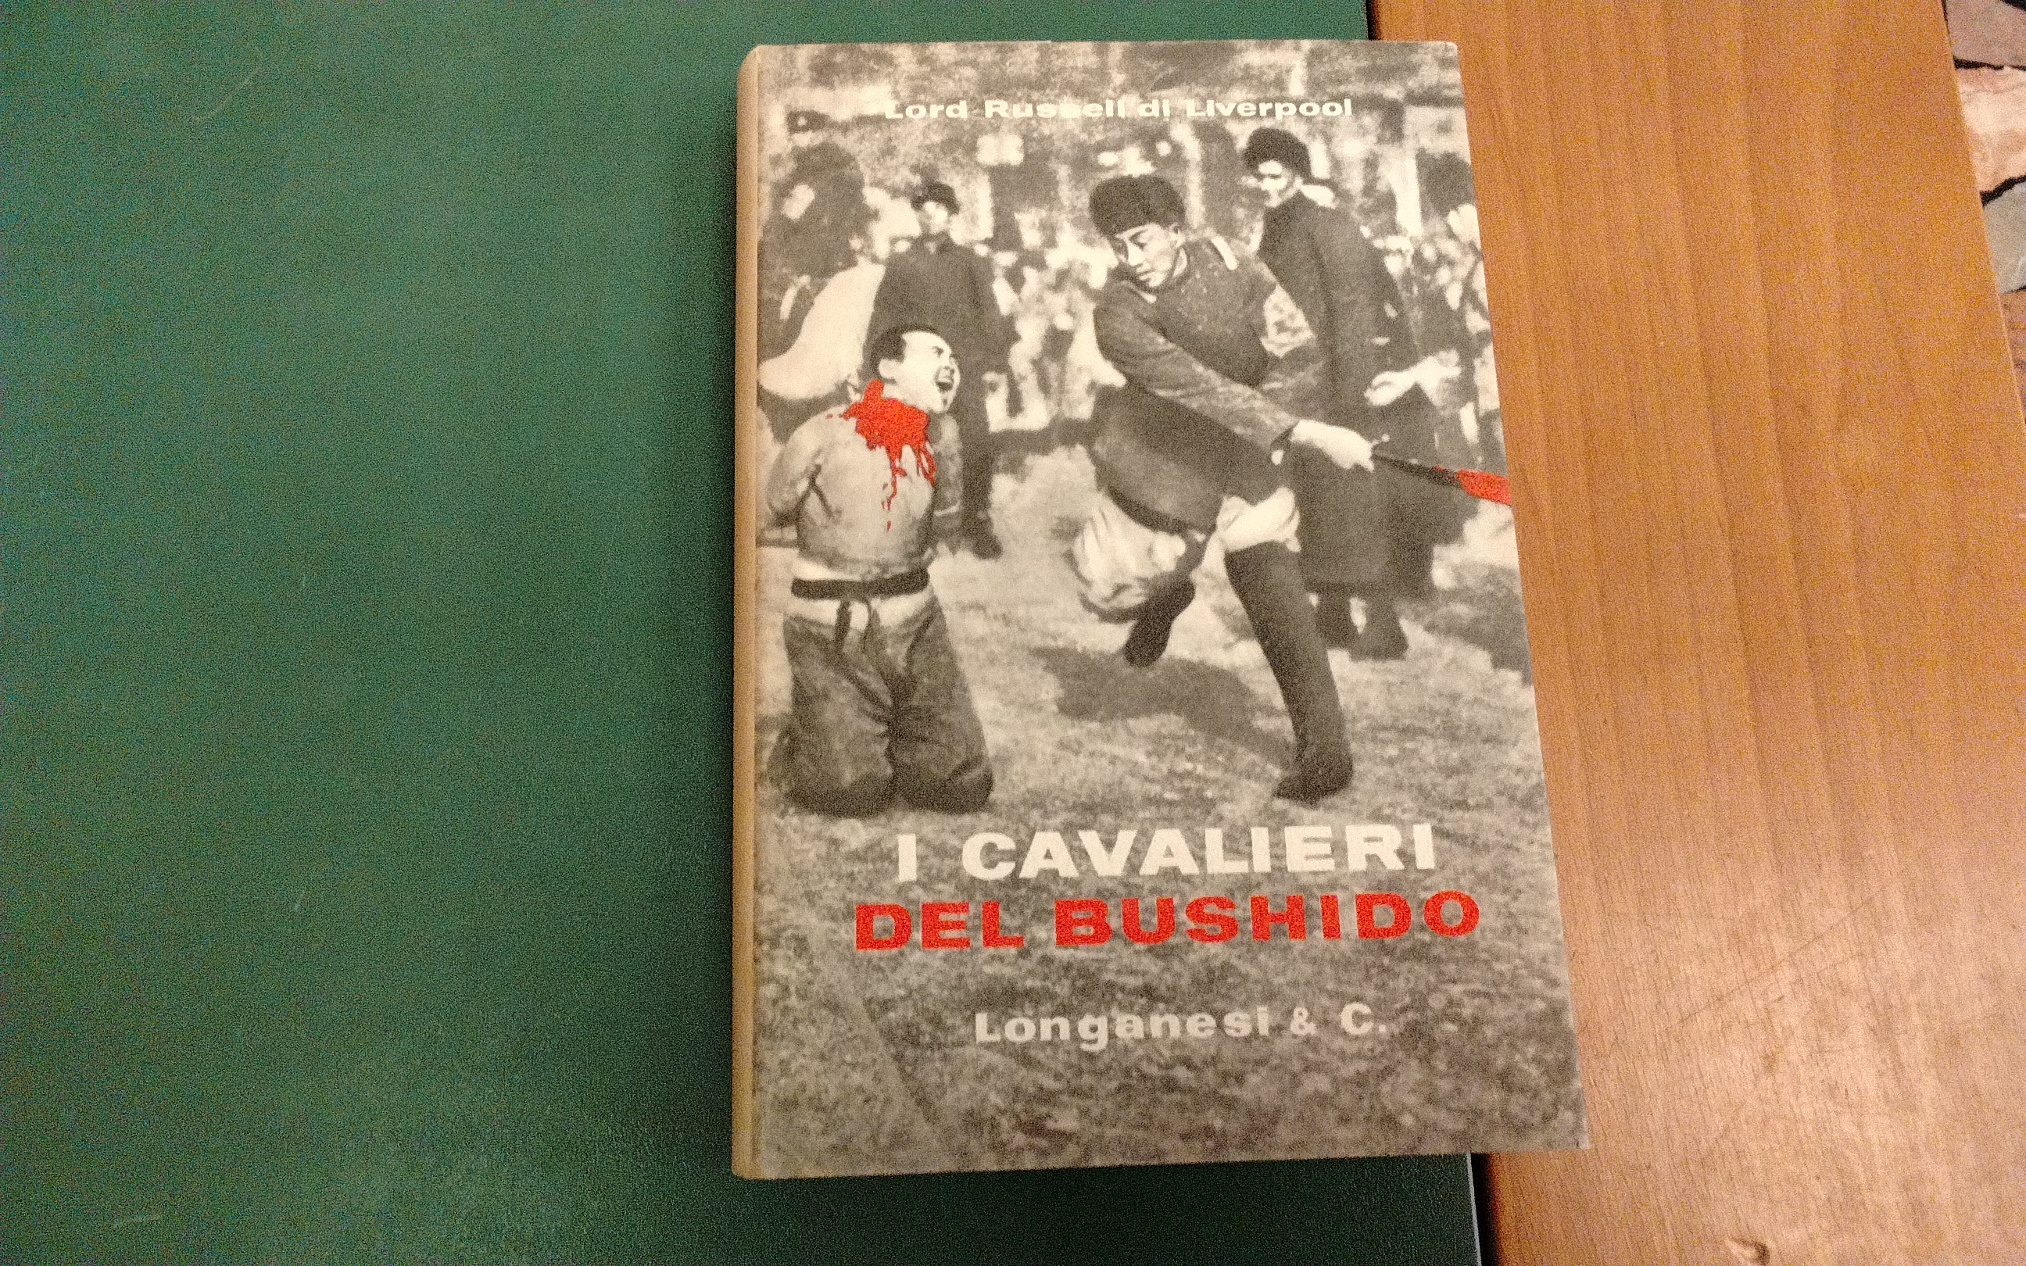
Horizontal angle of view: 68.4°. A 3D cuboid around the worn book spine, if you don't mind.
[{"bbox_3d":[-0.047,-0.009,0.267,0.006,0.025,0.200,-2,77,-2],"label":"worn book spine"}]

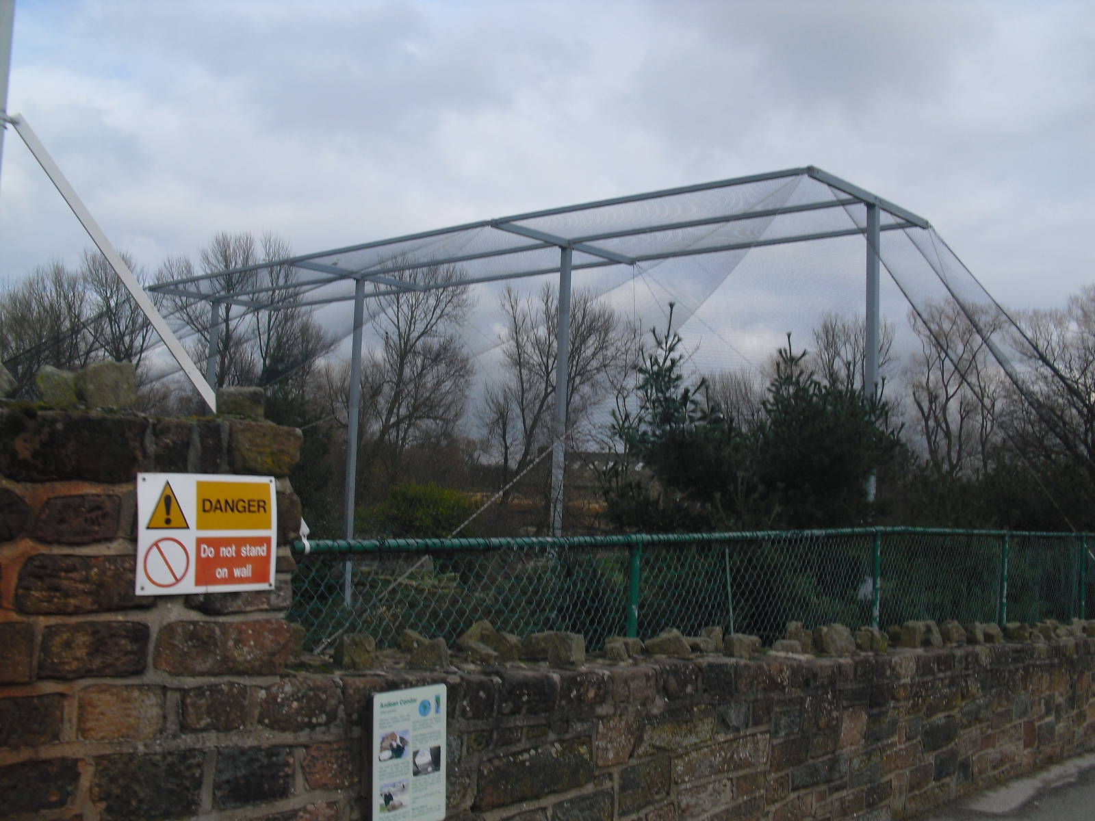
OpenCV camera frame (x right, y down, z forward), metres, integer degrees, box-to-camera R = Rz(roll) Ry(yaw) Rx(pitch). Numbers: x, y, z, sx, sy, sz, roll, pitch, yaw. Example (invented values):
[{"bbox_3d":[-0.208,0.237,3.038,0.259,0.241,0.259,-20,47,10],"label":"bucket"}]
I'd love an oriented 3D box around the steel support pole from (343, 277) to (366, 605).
[{"bbox_3d":[-2.630,0.403,15.515,0.090,4.490,0.090,-1,-4,43],"label":"steel support pole"}]

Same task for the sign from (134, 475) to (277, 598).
[{"bbox_3d":[-0.869,0.317,2.928,0.010,0.300,0.395,-8,-9,43],"label":"sign"}]

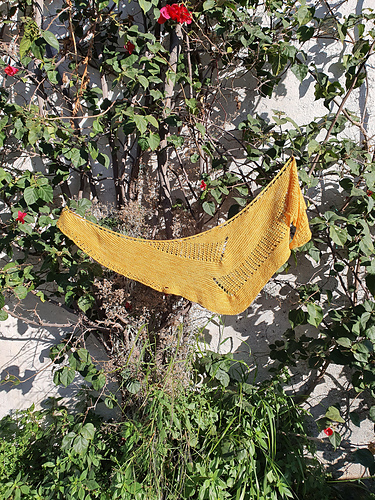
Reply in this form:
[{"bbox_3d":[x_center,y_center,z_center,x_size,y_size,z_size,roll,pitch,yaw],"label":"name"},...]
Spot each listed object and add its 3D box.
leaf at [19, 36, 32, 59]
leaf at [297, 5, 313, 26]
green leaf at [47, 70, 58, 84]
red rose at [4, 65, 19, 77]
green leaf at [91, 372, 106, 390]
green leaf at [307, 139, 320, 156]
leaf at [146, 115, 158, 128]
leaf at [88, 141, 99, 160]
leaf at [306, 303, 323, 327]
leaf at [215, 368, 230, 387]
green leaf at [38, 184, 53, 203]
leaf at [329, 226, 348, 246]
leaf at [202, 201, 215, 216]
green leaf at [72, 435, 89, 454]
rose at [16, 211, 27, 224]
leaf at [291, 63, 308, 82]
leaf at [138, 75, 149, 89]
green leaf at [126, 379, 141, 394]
[{"bbox_3d":[-0.798,-0.998,1.850,0.069,0.108,0.035,1,4,10],"label":"leaf"},{"bbox_3d":[0.576,-1.155,1.850,0.079,0.108,0.035,1,4,10],"label":"leaf"},{"bbox_3d":[-0.676,-0.864,1.880,0.058,0.071,0.030,-11,-15,-3],"label":"green leaf"},{"bbox_3d":[-0.867,-0.884,1.850,0.069,0.059,0.055,0,4,0],"label":"red rose"},{"bbox_3d":[-0.460,0.685,1.950,0.075,0.095,0.030,11,-15,3],"label":"green leaf"},{"bbox_3d":[0.621,-0.505,1.850,0.064,0.092,0.030,14,-19,5],"label":"green leaf"},{"bbox_3d":[-0.170,-0.623,1.820,0.058,0.068,0.030,0,4,0],"label":"leaf"},{"bbox_3d":[-0.463,-0.490,1.850,0.049,0.099,0.030,0,4,0],"label":"leaf"},{"bbox_3d":[0.637,0.325,1.880,0.078,0.127,0.040,0,-15,0],"label":"leaf"},{"bbox_3d":[0.171,0.621,1.830,0.078,0.088,0.035,0,4,0],"label":"leaf"},{"bbox_3d":[-0.699,-0.276,1.850,0.071,0.105,0.030,-27,-18,-9],"label":"green leaf"},{"bbox_3d":[0.731,-0.069,1.820,0.080,0.121,0.030,-27,-18,-9],"label":"leaf"},{"bbox_3d":[0.112,-0.213,1.950,0.060,0.084,0.025,-27,-13,-7],"label":"leaf"},{"bbox_3d":[-0.504,0.917,1.770,0.075,0.094,0.035,0,4,0],"label":"green leaf"},{"bbox_3d":[-0.832,-0.163,1.880,0.053,0.066,0.050,0,5,0],"label":"rose"},{"bbox_3d":[0.576,-0.912,1.930,0.092,0.103,0.030,0,4,0],"label":"leaf"},{"bbox_3d":[-0.213,-0.819,1.830,0.041,0.081,0.030,-31,-17,-11],"label":"leaf"},{"bbox_3d":[-0.266,0.672,1.850,0.069,0.079,0.030,0,4,0],"label":"green leaf"}]

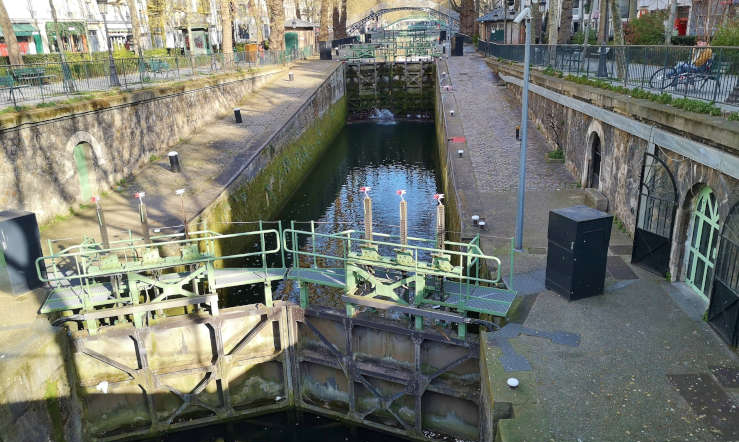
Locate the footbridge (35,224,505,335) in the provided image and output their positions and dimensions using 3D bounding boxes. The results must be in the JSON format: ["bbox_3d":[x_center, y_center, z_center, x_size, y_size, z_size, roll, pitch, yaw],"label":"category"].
[{"bbox_3d":[-1.904,1.103,11.715,9.500,1.530,2.500,0,17,6],"label":"footbridge"}]

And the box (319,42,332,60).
[{"bbox_3d":[-4.020,-15.729,53.246,0.900,1.650,0.770,10,21,33],"label":"box"}]

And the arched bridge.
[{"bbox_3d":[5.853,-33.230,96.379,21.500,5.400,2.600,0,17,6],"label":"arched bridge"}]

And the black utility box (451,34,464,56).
[{"bbox_3d":[7.885,-15.621,51.569,0.900,1.650,0.770,-10,19,-25],"label":"black utility box"}]

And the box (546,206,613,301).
[{"bbox_3d":[4.235,0.632,11.696,0.900,1.650,0.770,-10,19,-23],"label":"box"}]

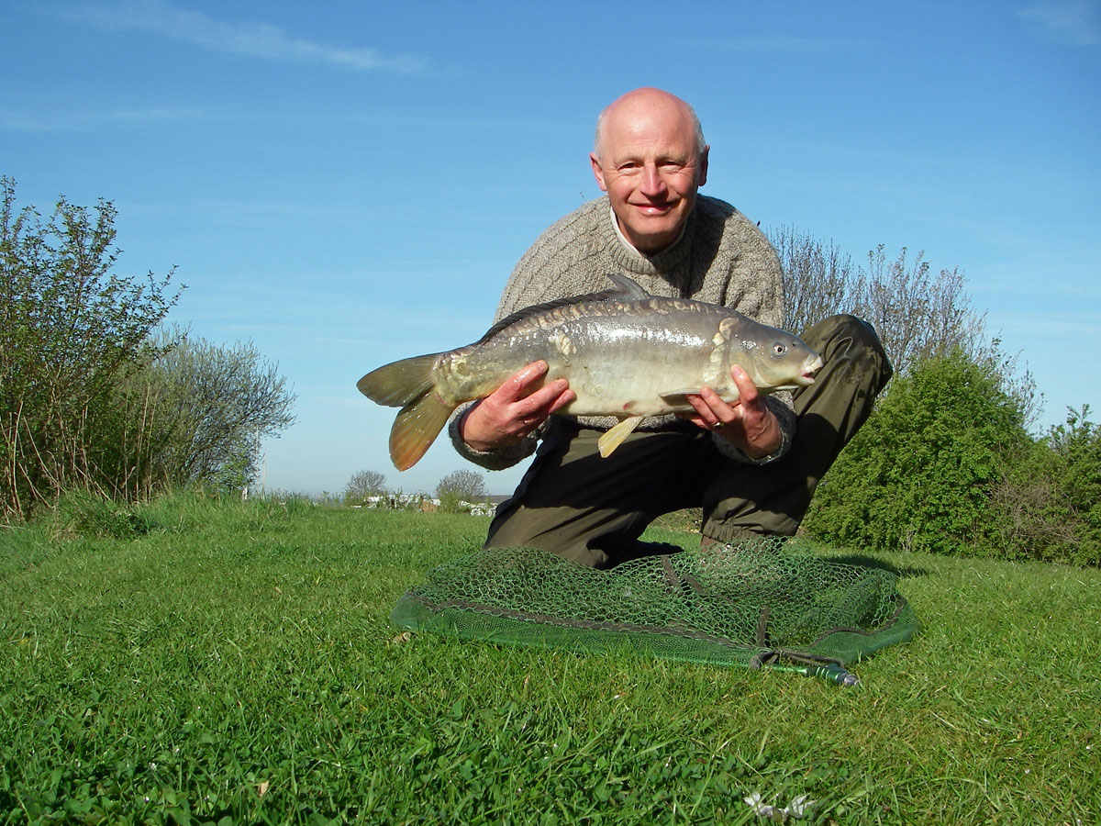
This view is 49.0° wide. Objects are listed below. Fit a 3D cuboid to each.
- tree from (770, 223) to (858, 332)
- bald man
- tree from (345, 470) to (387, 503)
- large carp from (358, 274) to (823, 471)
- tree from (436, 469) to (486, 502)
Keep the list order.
[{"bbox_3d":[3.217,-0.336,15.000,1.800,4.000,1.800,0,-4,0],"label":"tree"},{"bbox_3d":[0.205,-0.139,1.995,0.700,0.800,0.840,0,-4,5],"label":"bald man"},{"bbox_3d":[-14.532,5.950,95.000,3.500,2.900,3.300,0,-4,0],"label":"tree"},{"bbox_3d":[0.054,-0.057,1.660,0.640,0.260,0.130,-2,-4,2],"label":"large carp"},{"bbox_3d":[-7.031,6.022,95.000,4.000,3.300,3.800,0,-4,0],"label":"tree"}]

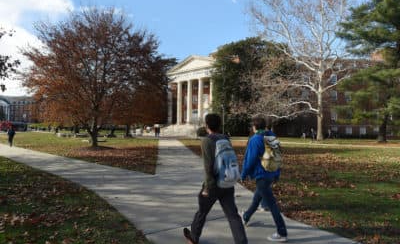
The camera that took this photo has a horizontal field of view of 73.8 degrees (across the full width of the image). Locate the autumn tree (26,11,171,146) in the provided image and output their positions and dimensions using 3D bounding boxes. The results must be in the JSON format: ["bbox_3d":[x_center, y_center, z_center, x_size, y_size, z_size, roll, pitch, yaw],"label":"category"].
[{"bbox_3d":[-8.300,-3.550,21.400,11.200,11.200,10.800,0,-1,0],"label":"autumn tree"}]

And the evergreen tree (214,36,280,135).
[{"bbox_3d":[8.500,-6.200,47.000,12.600,17.300,12.000,0,-1,0],"label":"evergreen tree"}]

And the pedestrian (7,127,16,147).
[{"bbox_3d":[-15.050,1.140,21.300,0.480,1.700,0.550,-1,-2,41],"label":"pedestrian"}]

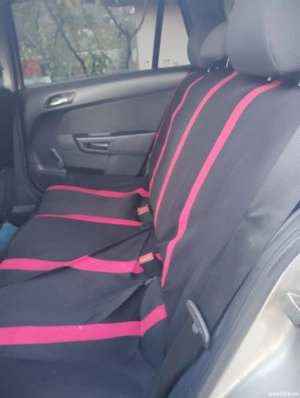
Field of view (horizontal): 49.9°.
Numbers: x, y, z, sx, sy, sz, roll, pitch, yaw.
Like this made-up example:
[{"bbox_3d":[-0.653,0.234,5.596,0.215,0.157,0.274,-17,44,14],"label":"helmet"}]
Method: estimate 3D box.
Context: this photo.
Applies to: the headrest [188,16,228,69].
[{"bbox_3d":[0.219,-0.598,1.237,0.115,0.180,0.260,6,23,-5],"label":"headrest"}]

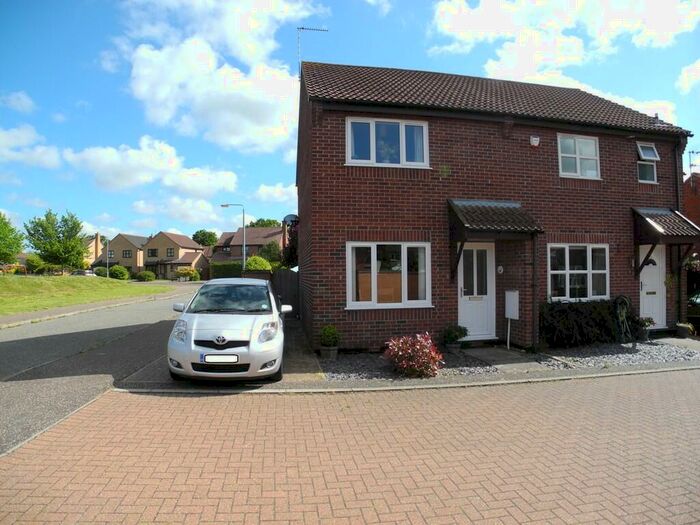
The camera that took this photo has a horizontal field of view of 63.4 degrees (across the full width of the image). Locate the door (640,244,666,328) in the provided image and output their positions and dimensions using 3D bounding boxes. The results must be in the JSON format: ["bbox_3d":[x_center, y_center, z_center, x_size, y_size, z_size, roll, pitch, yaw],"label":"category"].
[{"bbox_3d":[7.054,0.577,13.168,0.900,2.080,0.100,0,-2,-14],"label":"door"}]

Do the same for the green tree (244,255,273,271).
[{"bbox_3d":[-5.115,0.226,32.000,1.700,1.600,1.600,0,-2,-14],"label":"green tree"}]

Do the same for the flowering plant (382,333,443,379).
[{"bbox_3d":[1.059,1.528,9.300,0.860,0.720,0.800,0,-2,-14],"label":"flowering plant"}]

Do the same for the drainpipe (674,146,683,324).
[{"bbox_3d":[7.847,-0.645,13.525,0.090,4.750,0.090,0,-1,-14],"label":"drainpipe"}]

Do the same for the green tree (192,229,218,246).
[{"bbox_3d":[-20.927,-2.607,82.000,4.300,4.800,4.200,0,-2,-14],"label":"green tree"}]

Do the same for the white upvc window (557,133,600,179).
[{"bbox_3d":[5.170,-2.362,12.739,1.210,1.050,0.100,0,-2,-14],"label":"white upvc window"}]

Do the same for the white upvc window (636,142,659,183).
[{"bbox_3d":[6.989,-2.342,13.268,0.620,1.050,0.180,0,-1,-14],"label":"white upvc window"}]

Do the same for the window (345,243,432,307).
[{"bbox_3d":[0.788,0.255,11.290,1.790,1.360,0.100,0,-2,-14],"label":"window"}]

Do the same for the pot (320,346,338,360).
[{"bbox_3d":[-0.369,1.645,10.200,0.310,0.250,0.310,0,-1,-14],"label":"pot"}]

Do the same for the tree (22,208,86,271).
[{"bbox_3d":[-28.607,-1.943,55.000,5.700,6.100,5.300,0,-2,-14],"label":"tree"}]

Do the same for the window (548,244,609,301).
[{"bbox_3d":[5.113,0.219,12.654,1.700,1.320,0.110,0,-1,-14],"label":"window"}]

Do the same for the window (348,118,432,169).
[{"bbox_3d":[0.788,-2.395,11.445,1.790,1.050,0.100,0,-2,-14],"label":"window"}]

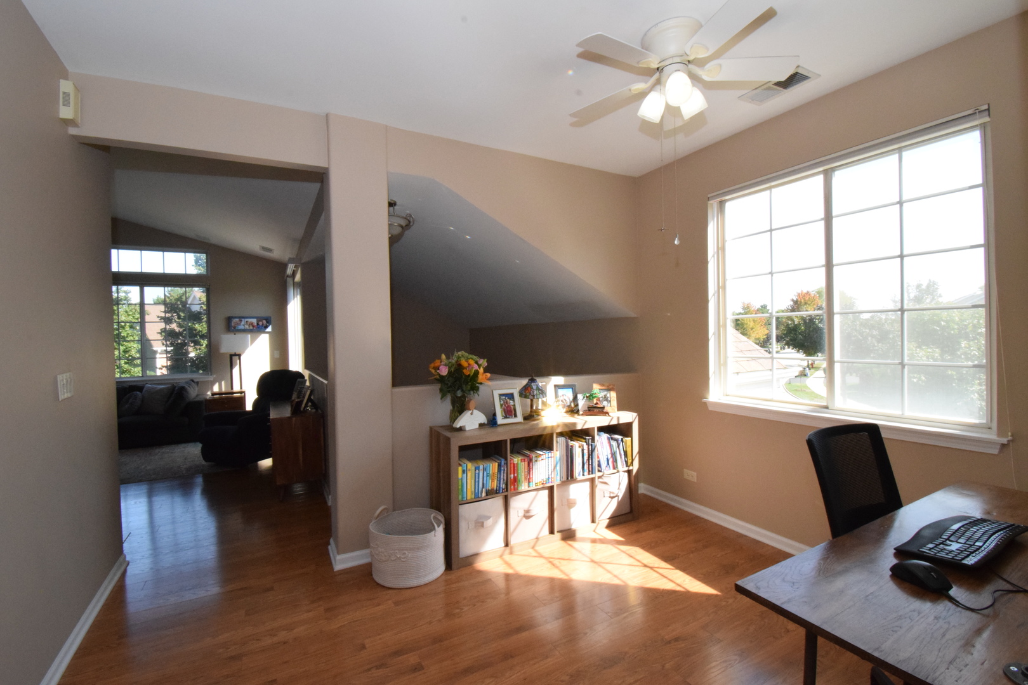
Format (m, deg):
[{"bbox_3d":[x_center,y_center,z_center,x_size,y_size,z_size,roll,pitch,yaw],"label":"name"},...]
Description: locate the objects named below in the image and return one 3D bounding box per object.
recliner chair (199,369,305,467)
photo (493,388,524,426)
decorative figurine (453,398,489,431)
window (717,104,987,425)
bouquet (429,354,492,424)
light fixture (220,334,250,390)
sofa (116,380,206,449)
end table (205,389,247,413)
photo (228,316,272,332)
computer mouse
[{"bbox_3d":[-3.019,0.836,4.998,0.840,0.990,0.880,-1,1,24],"label":"recliner chair"},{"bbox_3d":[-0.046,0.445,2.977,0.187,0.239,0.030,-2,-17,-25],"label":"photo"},{"bbox_3d":[-0.272,0.455,2.721,0.215,0.190,0.055,-1,1,-34],"label":"decorative figurine"},{"bbox_3d":[1.771,-0.309,2.468,0.110,1.400,1.360,-1,1,-28],"label":"window"},{"bbox_3d":[-0.359,0.316,2.860,0.410,0.490,0.370,-2,1,-28],"label":"bouquet"},{"bbox_3d":[-4.237,0.321,6.519,0.390,0.870,0.320,-1,1,-28],"label":"light fixture"},{"bbox_3d":[-5.260,0.969,5.486,2.100,0.780,0.950,-2,1,-28],"label":"sofa"},{"bbox_3d":[-4.331,1.044,6.471,0.500,0.580,0.500,-1,1,-28],"label":"end table"},{"bbox_3d":[-4.192,-0.287,6.806,0.583,0.240,0.035,-2,1,-28],"label":"photo"},{"bbox_3d":[1.042,0.588,1.099,0.117,0.040,0.066,0,2,45],"label":"computer mouse"}]

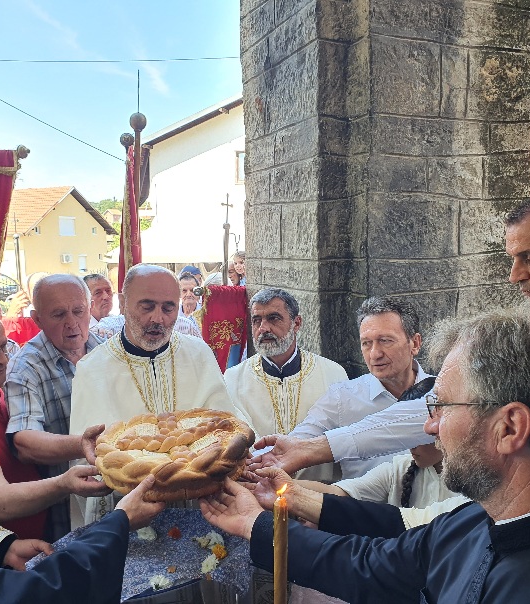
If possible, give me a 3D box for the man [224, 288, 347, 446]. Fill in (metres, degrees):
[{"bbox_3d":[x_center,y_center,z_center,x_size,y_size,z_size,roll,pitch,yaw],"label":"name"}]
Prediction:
[{"bbox_3d":[0.060,0.790,2.320,0.560,1.710,0.420,0,7,7],"label":"man"}]

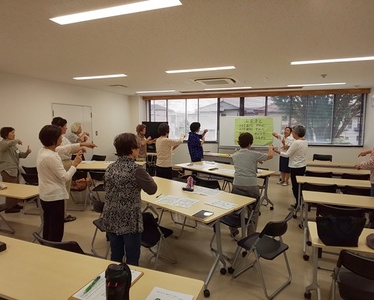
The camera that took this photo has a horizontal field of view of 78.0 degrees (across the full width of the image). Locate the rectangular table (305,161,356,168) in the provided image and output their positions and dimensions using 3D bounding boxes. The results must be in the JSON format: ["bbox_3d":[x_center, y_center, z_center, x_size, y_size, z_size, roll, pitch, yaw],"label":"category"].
[{"bbox_3d":[3.409,0.676,5.305,1.800,0.710,0.450,2,7,19],"label":"rectangular table"}]

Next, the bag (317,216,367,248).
[{"bbox_3d":[1.224,0.630,1.845,0.365,0.215,0.150,1,7,6],"label":"bag"}]

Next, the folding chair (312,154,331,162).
[{"bbox_3d":[3.540,0.552,5.950,0.450,0.760,0.490,2,7,18],"label":"folding chair"}]

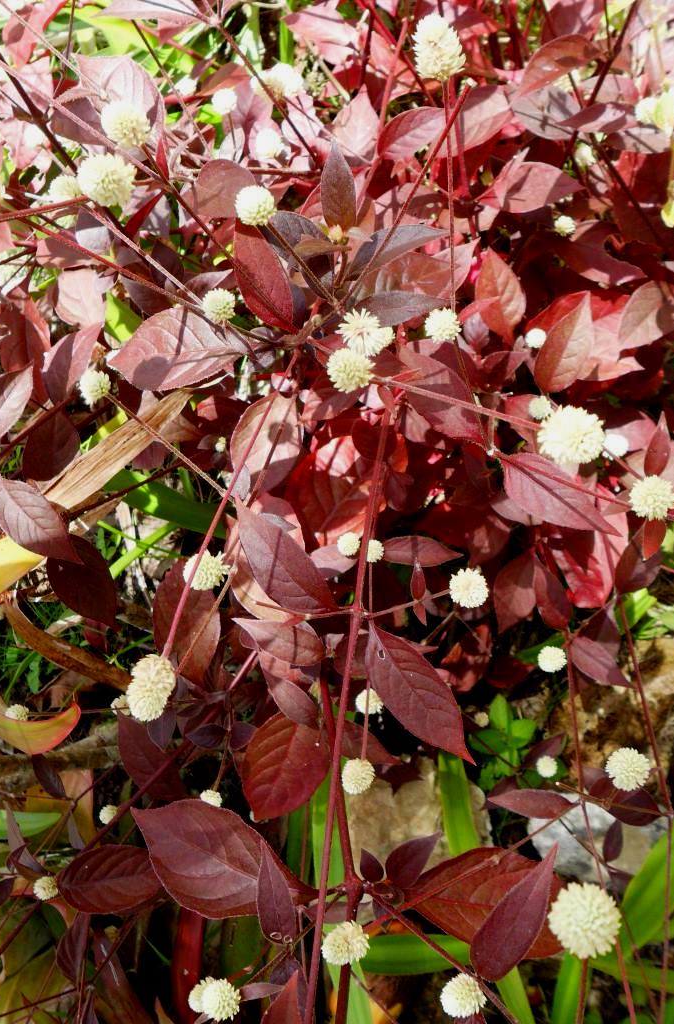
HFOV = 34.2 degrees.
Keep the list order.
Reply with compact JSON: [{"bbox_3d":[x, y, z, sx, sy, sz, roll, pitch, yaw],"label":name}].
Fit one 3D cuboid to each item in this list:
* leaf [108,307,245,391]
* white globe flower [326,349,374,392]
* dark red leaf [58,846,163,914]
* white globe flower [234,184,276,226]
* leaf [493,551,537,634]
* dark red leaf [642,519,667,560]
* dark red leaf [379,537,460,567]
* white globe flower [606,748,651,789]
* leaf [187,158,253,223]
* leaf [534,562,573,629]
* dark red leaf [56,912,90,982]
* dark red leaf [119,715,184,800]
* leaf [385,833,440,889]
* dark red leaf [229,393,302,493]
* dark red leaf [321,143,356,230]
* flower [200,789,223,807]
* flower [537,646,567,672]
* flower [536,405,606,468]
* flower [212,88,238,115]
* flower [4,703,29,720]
[{"bbox_3d":[-0.073,-0.074,0.500,0.066,0.012,0.037,-5,66,-6],"label":"leaf"},{"bbox_3d":[0.006,-0.058,0.450,0.018,0.018,0.018,0,42,0],"label":"white globe flower"},{"bbox_3d":[-0.118,0.197,0.583,0.067,0.012,0.036,-7,63,13],"label":"dark red leaf"},{"bbox_3d":[-0.036,-0.134,0.480,0.018,0.018,0.018,0,43,0],"label":"white globe flower"},{"bbox_3d":[0.108,0.048,0.655,0.025,0.012,0.055,21,79,20],"label":"leaf"},{"bbox_3d":[0.129,0.009,0.450,0.011,0.005,0.026,13,62,0],"label":"dark red leaf"},{"bbox_3d":[0.041,0.020,0.560,0.044,0.007,0.019,5,51,-6],"label":"dark red leaf"},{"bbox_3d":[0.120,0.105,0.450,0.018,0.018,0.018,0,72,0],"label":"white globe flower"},{"bbox_3d":[-0.062,-0.171,0.580,0.038,0.033,0.011,-7,15,-4],"label":"leaf"},{"bbox_3d":[0.129,0.049,0.657,0.020,0.012,0.048,-21,83,-29],"label":"leaf"},{"bbox_3d":[-0.121,0.198,0.500,0.016,0.005,0.033,5,80,25],"label":"dark red leaf"},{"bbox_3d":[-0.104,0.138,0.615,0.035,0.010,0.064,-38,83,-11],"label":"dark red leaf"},{"bbox_3d":[0.036,0.166,0.520,0.035,0.008,0.016,-46,74,12],"label":"leaf"},{"bbox_3d":[-0.039,-0.039,0.615,0.041,0.013,0.071,12,65,5],"label":"dark red leaf"},{"bbox_3d":[0.000,-0.176,0.590,0.019,0.011,0.059,-4,70,1],"label":"dark red leaf"},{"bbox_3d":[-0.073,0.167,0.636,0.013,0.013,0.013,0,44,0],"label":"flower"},{"bbox_3d":[0.104,0.071,0.530,0.014,0.013,0.014,0,42,0],"label":"flower"},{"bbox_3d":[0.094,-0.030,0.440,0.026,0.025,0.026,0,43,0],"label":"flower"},{"bbox_3d":[-0.076,-0.278,0.740,0.018,0.018,0.018,0,42,0],"label":"flower"},{"bbox_3d":[-0.158,0.099,0.540,0.013,0.011,0.011,27,37,-24],"label":"flower"}]

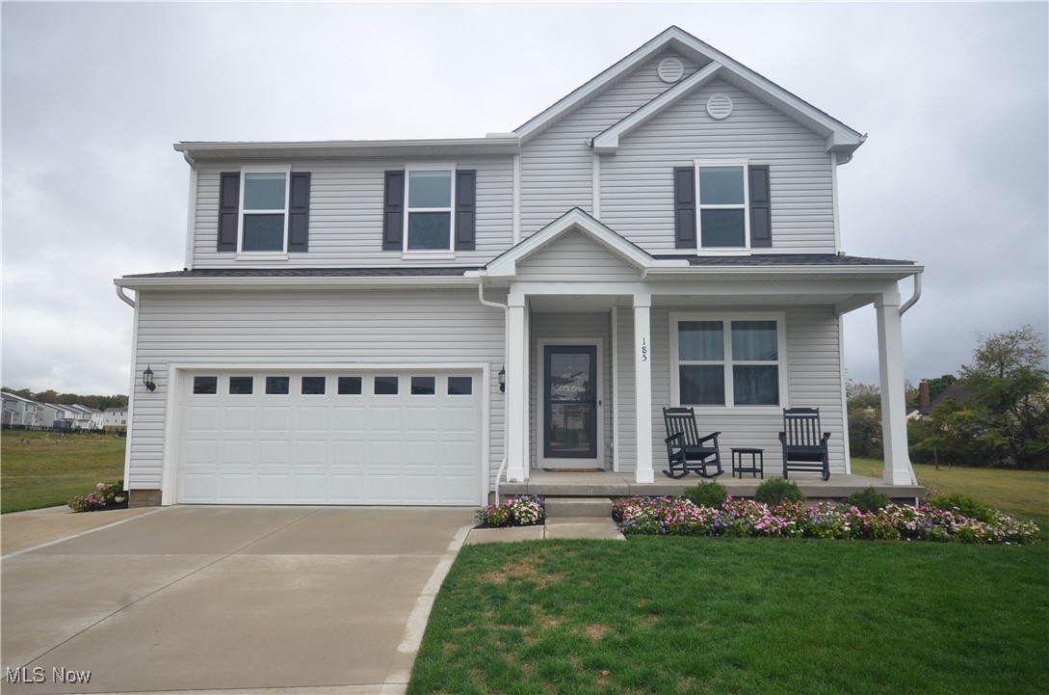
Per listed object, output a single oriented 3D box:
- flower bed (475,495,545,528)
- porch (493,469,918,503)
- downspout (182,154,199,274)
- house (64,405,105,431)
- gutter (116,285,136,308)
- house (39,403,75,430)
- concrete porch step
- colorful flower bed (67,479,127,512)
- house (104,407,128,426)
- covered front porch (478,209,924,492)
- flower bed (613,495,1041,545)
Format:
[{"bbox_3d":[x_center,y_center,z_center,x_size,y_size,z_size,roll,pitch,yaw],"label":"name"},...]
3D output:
[{"bbox_3d":[-0.177,2.233,8.421,0.950,0.290,1.150,0,-5,3],"label":"flower bed"},{"bbox_3d":[2.726,2.204,9.777,6.100,0.220,1.880,0,-5,3],"label":"porch"},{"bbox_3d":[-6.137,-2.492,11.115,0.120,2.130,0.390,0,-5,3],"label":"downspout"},{"bbox_3d":[-137.577,21.880,190.000,11.500,8.000,11.500,2,-6,-17],"label":"house"},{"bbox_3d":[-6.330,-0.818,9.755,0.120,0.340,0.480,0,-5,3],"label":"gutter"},{"bbox_3d":[-132.141,19.536,172.000,11.500,8.000,11.500,2,-6,-17],"label":"house"},{"bbox_3d":[0.763,2.265,8.649,0.915,0.195,0.540,0,-5,3],"label":"concrete porch step"},{"bbox_3d":[-6.640,2.329,9.855,0.780,0.430,1.300,0,-5,3],"label":"colorful flower bed"},{"bbox_3d":[-147.440,25.215,222.000,12.000,7.400,10.500,4,-6,-33],"label":"house"},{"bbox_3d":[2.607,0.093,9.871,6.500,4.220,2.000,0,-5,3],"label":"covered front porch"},{"bbox_3d":[3.860,2.215,8.052,5.170,0.320,1.500,0,-5,3],"label":"flower bed"}]

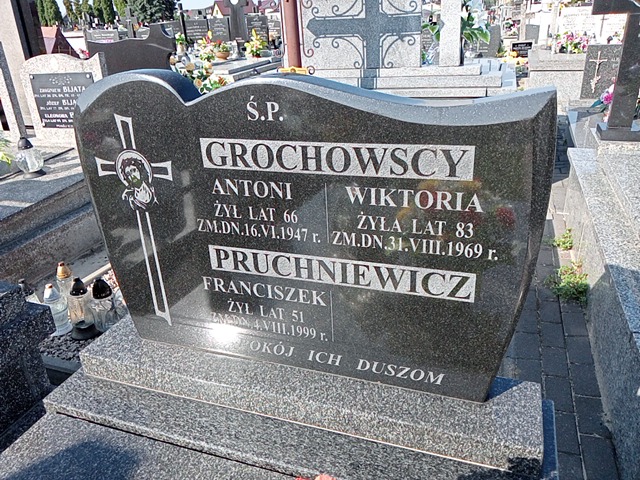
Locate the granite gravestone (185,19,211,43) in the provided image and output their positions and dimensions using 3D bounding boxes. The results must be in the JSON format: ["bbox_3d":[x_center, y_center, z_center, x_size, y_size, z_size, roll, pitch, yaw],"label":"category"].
[{"bbox_3d":[-3.404,-5.773,14.300,0.660,0.640,0.120,4,23,15],"label":"granite gravestone"}]

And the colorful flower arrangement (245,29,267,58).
[{"bbox_3d":[-1.184,-3.615,9.500,0.400,0.500,0.360,4,23,15],"label":"colorful flower arrangement"}]

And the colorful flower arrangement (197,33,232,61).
[{"bbox_3d":[-1.954,-3.551,9.500,0.600,0.480,0.420,4,23,15],"label":"colorful flower arrangement"}]

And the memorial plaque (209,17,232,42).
[{"bbox_3d":[-2.718,-5.672,14.000,0.600,0.640,0.120,4,23,15],"label":"memorial plaque"}]

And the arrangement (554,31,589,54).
[{"bbox_3d":[3.692,-2.899,7.600,0.480,0.340,0.300,4,23,15],"label":"arrangement"}]

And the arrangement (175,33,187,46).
[{"bbox_3d":[-2.506,-3.602,9.300,0.210,0.240,0.190,4,23,15],"label":"arrangement"}]

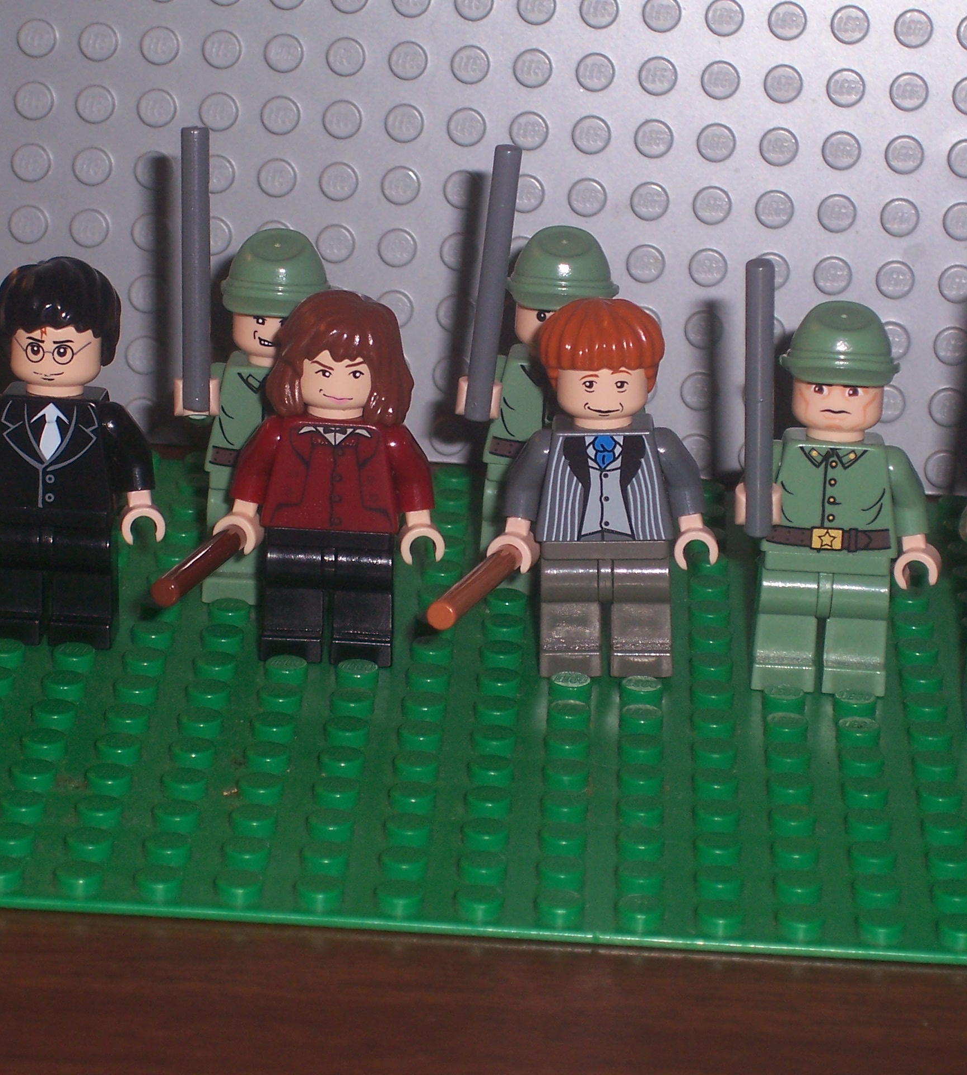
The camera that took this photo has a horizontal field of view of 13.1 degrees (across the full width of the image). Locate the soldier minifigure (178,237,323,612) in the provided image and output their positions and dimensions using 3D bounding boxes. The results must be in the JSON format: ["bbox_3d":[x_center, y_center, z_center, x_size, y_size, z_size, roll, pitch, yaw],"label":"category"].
[{"bbox_3d":[-0.024,-0.013,0.490,0.024,0.044,0.020,3,21,1],"label":"soldier minifigure"}]

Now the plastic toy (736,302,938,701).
[{"bbox_3d":[0.040,-0.003,0.473,0.024,0.044,0.020,3,21,1],"label":"plastic toy"}]

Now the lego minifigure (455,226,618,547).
[{"bbox_3d":[0.009,-0.014,0.496,0.024,0.044,0.020,3,21,1],"label":"lego minifigure"}]

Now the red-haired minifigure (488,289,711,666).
[{"bbox_3d":[0.013,-0.005,0.476,0.025,0.044,0.015,-1,21,3],"label":"red-haired minifigure"}]

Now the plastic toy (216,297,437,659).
[{"bbox_3d":[-0.017,-0.007,0.477,0.025,0.043,0.015,3,21,1],"label":"plastic toy"}]

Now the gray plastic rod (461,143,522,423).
[{"bbox_3d":[0.001,-0.029,0.483,0.003,0.032,0.003,7,19,0],"label":"gray plastic rod"}]

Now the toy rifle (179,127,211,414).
[{"bbox_3d":[-0.032,-0.030,0.477,0.003,0.032,0.003,1,14,2],"label":"toy rifle"}]

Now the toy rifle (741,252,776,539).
[{"bbox_3d":[0.030,-0.015,0.460,0.003,0.032,0.003,0,26,2],"label":"toy rifle"}]

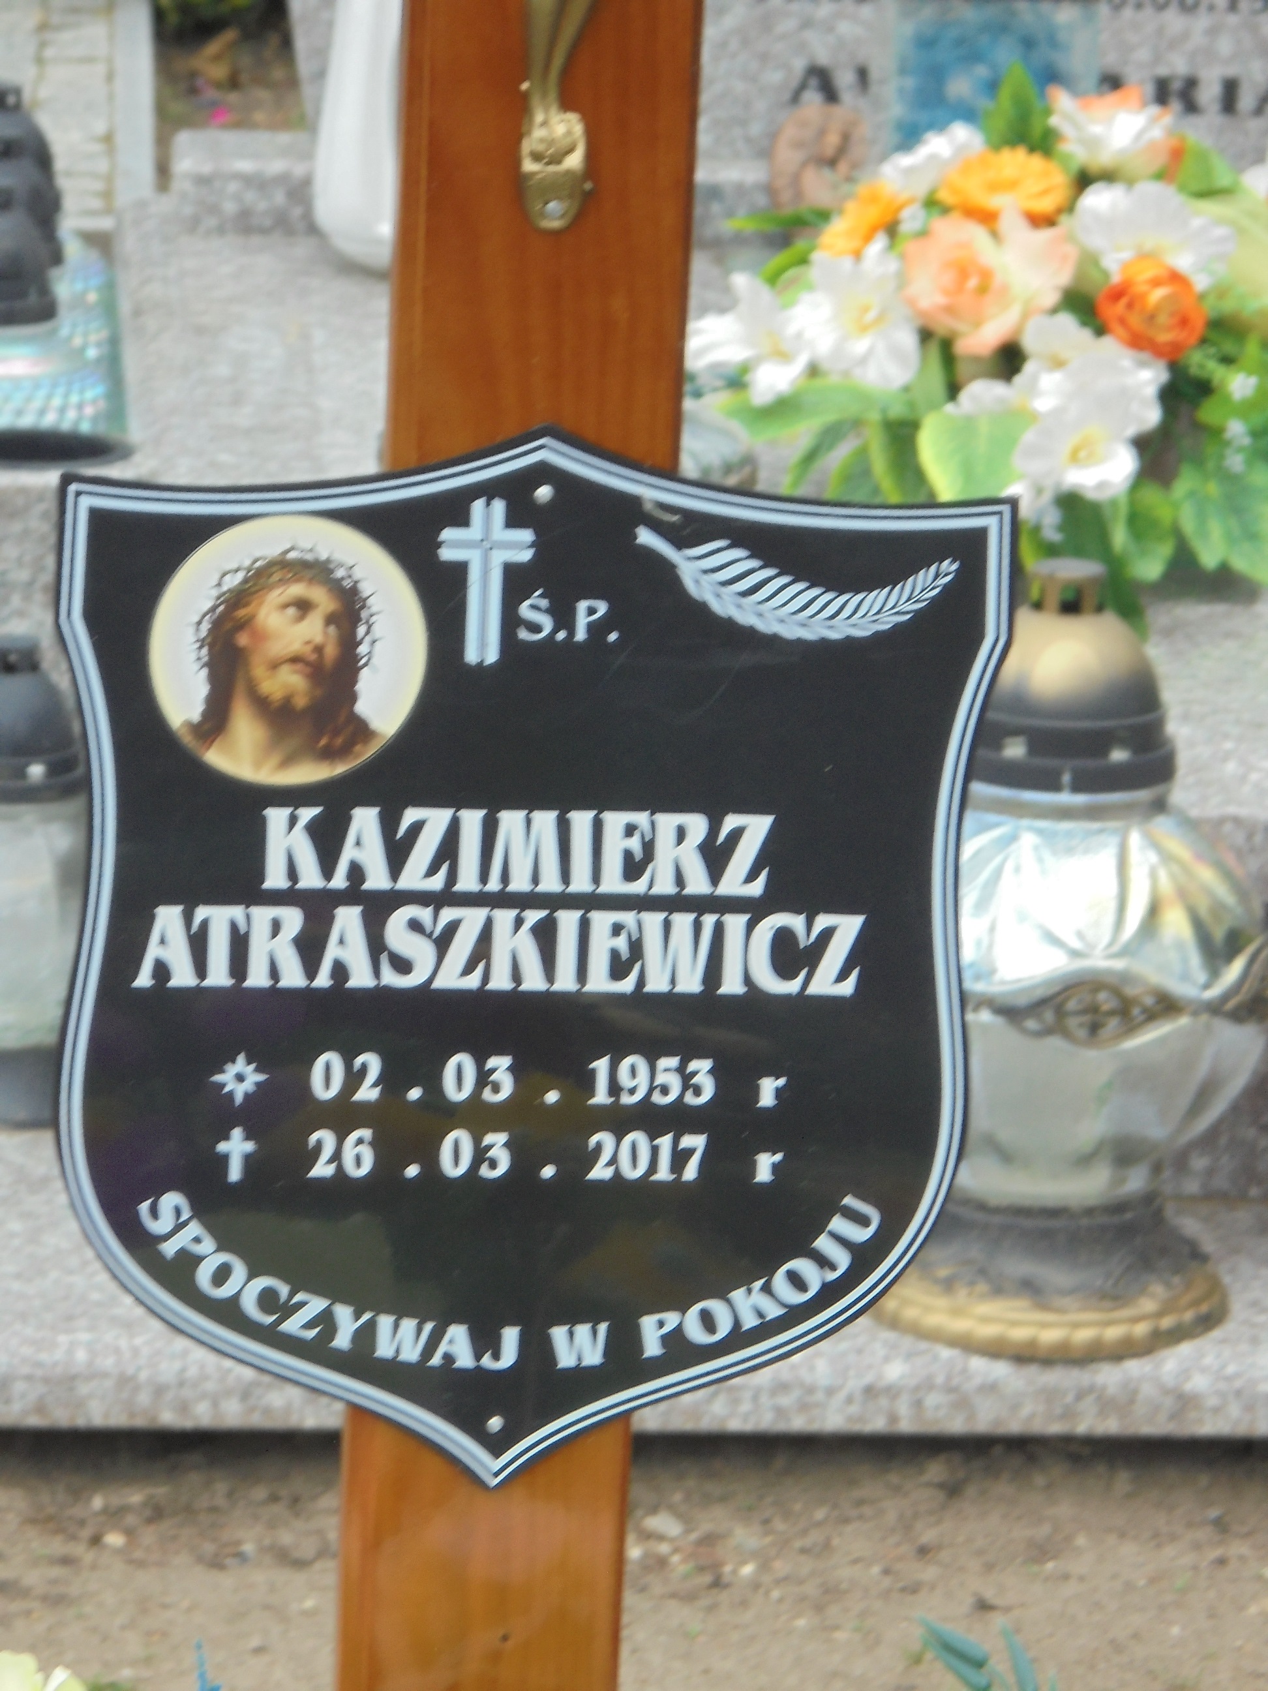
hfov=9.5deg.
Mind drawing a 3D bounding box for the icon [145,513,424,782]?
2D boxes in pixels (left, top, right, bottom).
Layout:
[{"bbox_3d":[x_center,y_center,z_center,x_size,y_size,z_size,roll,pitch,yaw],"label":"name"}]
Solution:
[{"bbox_3d":[-0.091,-0.051,2.002,0.073,0.073,0.005,1,10,-10],"label":"icon"}]

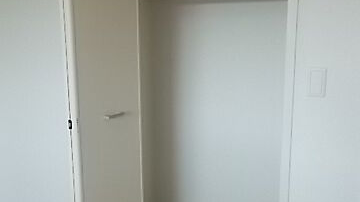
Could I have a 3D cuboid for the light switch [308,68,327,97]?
[{"bbox_3d":[0.552,-0.072,1.457,0.073,0.120,0.011,4,10,24],"label":"light switch"}]

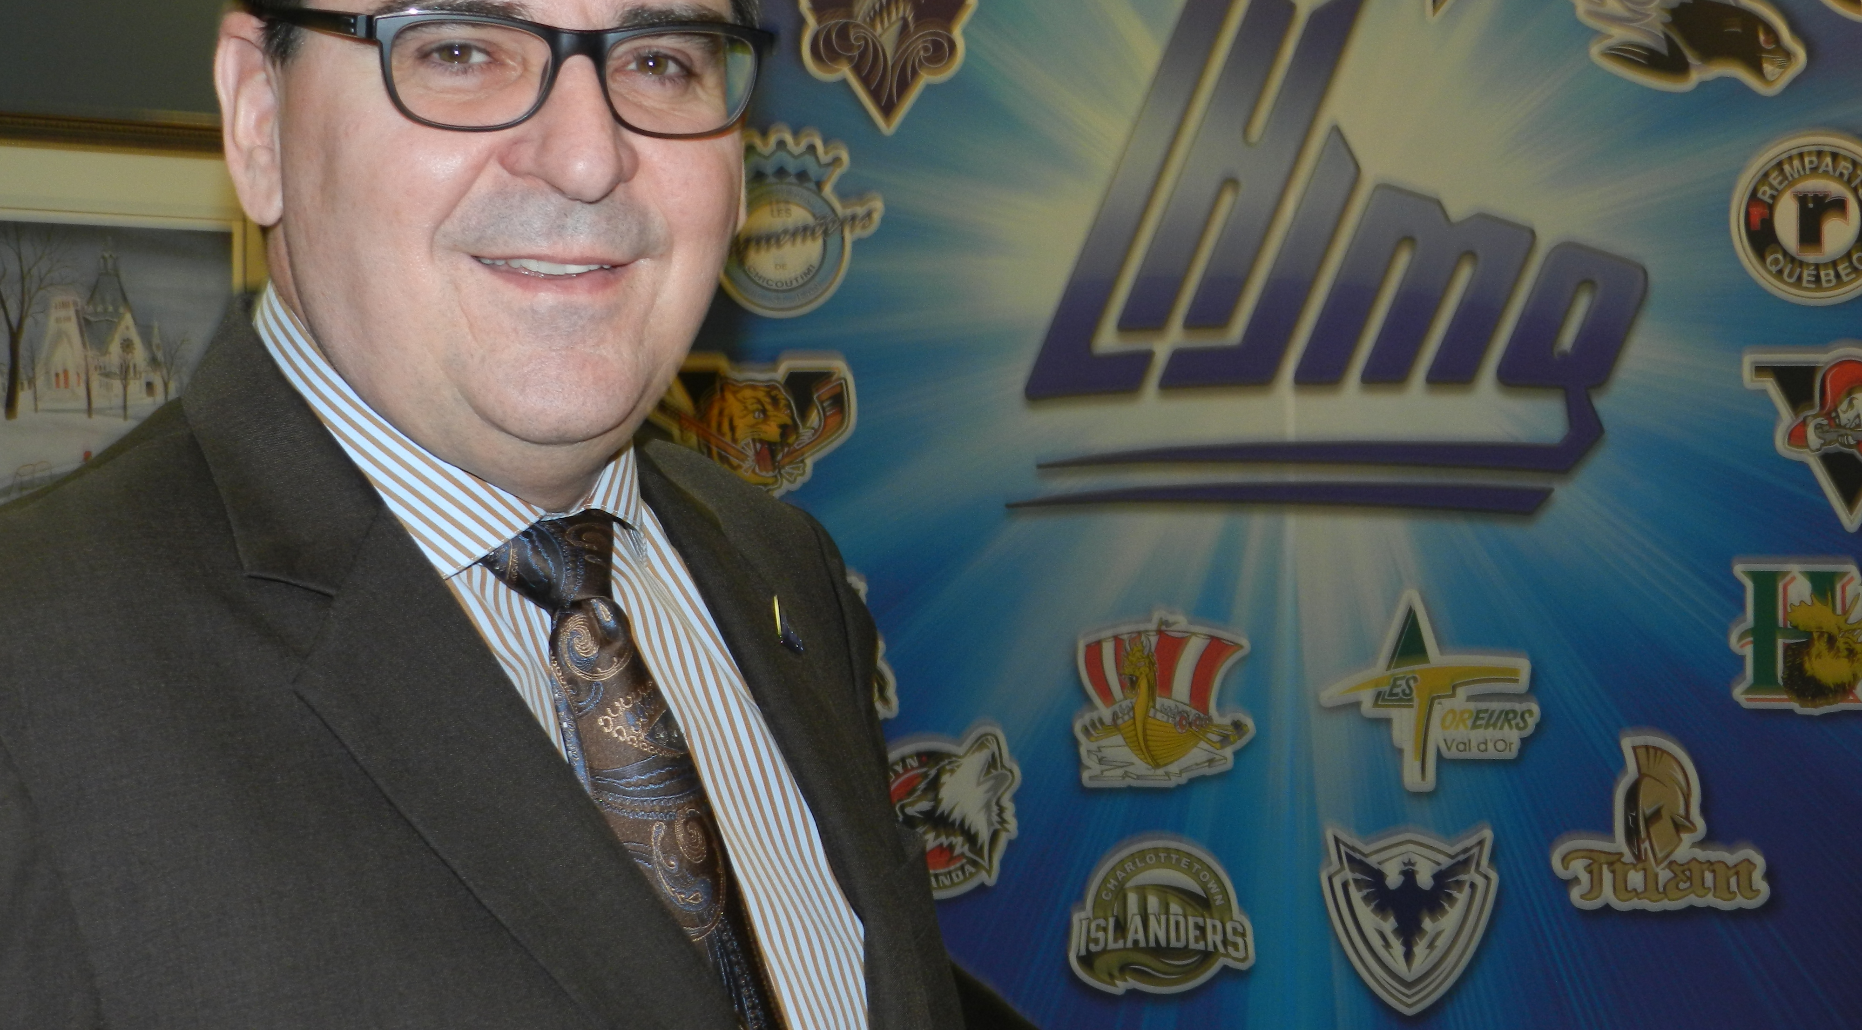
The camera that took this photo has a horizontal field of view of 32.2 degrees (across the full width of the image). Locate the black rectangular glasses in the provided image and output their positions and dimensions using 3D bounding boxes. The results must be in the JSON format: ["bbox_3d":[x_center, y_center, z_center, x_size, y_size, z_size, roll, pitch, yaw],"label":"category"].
[{"bbox_3d":[-0.142,-0.149,1.100,0.145,0.043,0.139,-1,10,-26],"label":"black rectangular glasses"}]

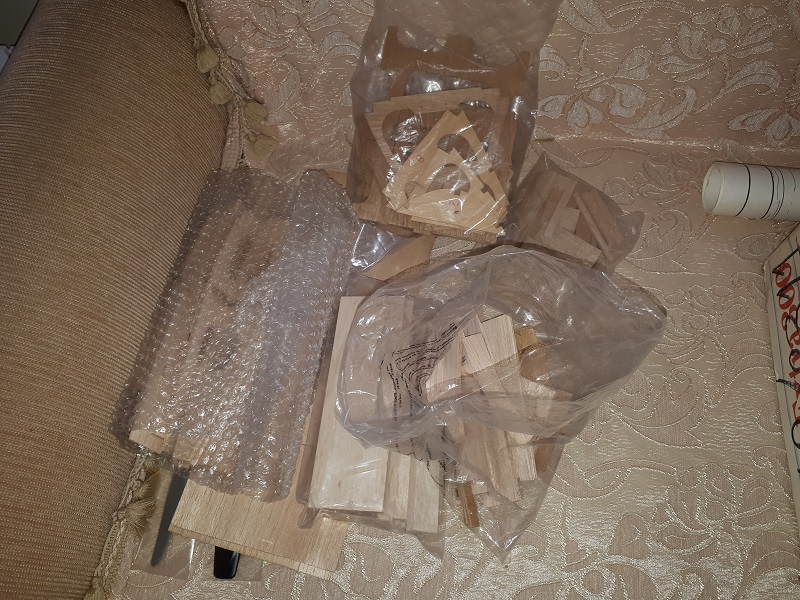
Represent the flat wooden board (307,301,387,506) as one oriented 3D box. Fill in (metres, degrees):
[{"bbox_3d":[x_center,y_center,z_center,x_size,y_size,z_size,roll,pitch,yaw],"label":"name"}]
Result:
[{"bbox_3d":[-0.044,0.106,0.686,0.075,0.012,0.237,6,65,1],"label":"flat wooden board"}]

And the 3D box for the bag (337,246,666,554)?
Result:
[{"bbox_3d":[0.107,0.097,0.649,0.310,0.125,0.290,-1,65,-2],"label":"bag"}]

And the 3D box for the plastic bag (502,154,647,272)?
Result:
[{"bbox_3d":[0.228,-0.104,0.787,0.150,0.050,0.160,24,66,9],"label":"plastic bag"}]

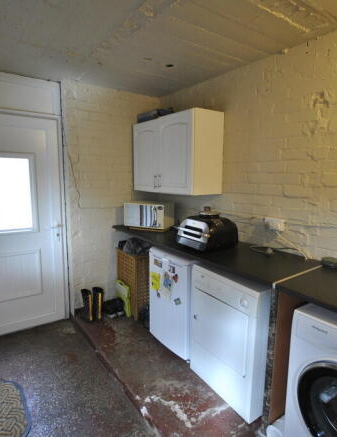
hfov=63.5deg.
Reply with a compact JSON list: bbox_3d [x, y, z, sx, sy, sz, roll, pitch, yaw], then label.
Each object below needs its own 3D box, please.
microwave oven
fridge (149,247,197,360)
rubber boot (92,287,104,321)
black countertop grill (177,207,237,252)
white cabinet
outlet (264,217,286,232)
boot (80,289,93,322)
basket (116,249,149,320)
[{"bbox_3d":[-0.197,-0.039,2.933,0.456,0.246,0.296,4,9,22],"label":"microwave oven"},{"bbox_3d":[0.227,0.701,2.429,0.560,0.843,0.550,-5,10,-35],"label":"fridge"},{"bbox_3d":[-0.751,0.855,2.869,0.105,0.345,0.260,-2,9,-21],"label":"rubber boot"},{"bbox_3d":[0.329,0.080,2.252,0.410,0.280,0.315,-8,13,-43],"label":"black countertop grill"},{"bbox_3d":[0.056,-0.622,2.751,0.342,0.711,1.010,-5,10,-35],"label":"white cabinet"},{"bbox_3d":[0.799,0.045,2.041,0.040,0.087,0.147,-5,10,-35],"label":"outlet"},{"bbox_3d":[-0.858,0.860,2.824,0.105,0.345,0.260,-3,9,-25],"label":"boot"},{"bbox_3d":[-0.308,0.685,3.043,0.350,0.655,0.450,-5,10,-35],"label":"basket"}]

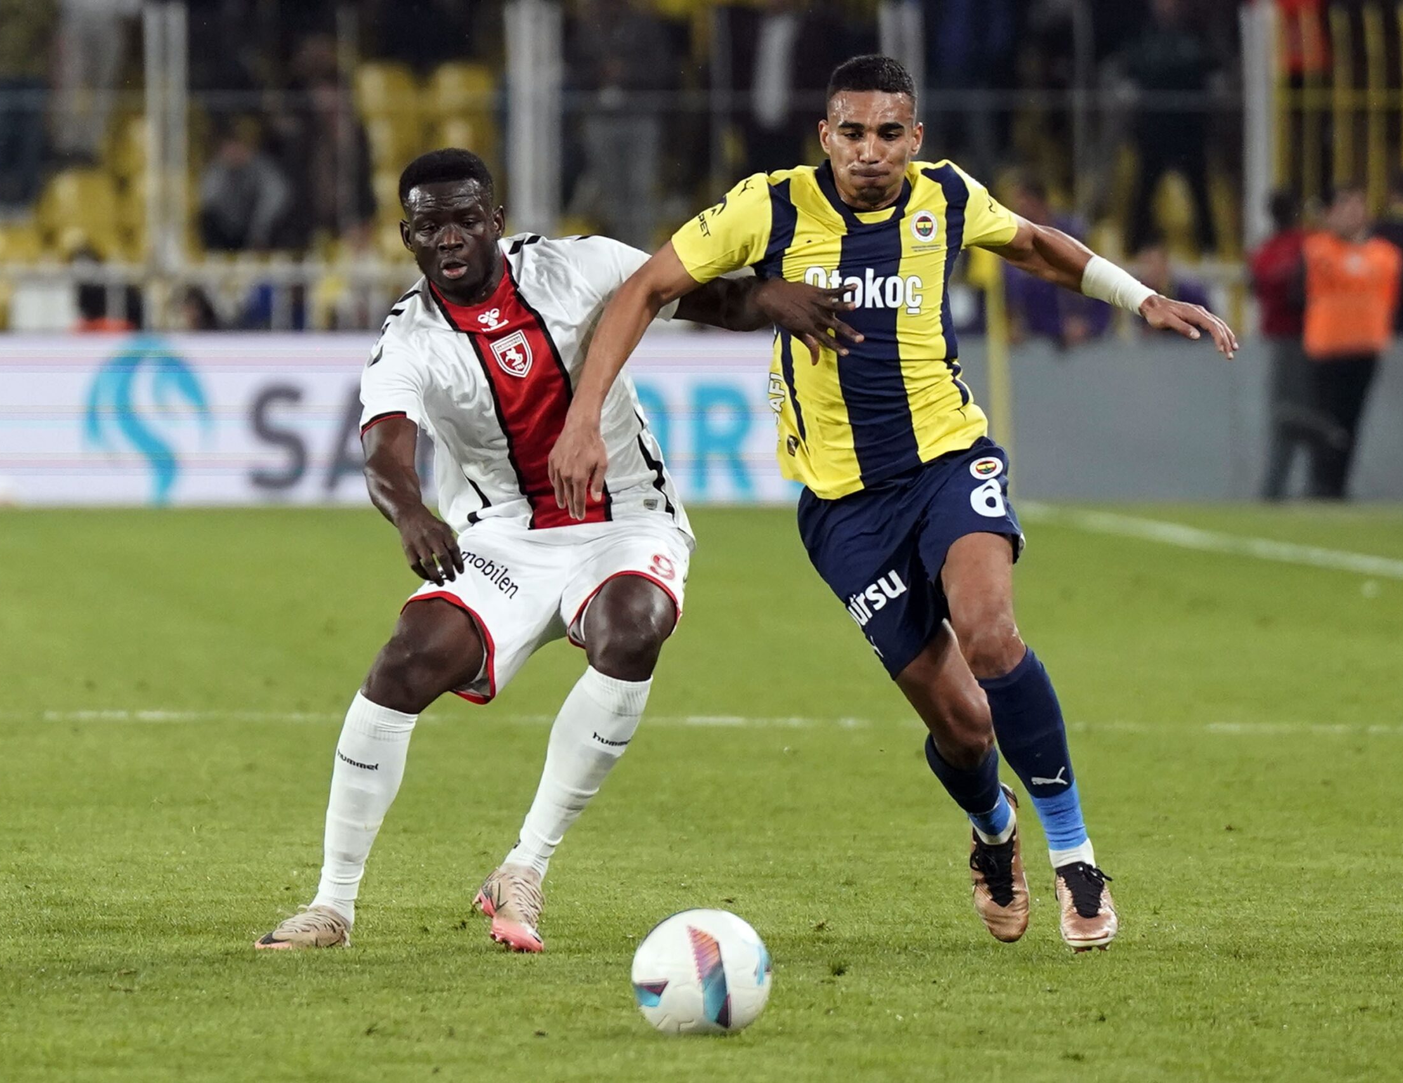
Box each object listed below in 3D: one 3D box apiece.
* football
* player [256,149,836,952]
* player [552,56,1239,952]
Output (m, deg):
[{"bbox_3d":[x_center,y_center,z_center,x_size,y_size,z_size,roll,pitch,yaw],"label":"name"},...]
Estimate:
[{"bbox_3d":[0.002,0.686,14.170,0.220,0.220,0.220,0,1,0],"label":"football"},{"bbox_3d":[-0.260,0.018,16.250,1.090,1.450,0.780,0,1,5],"label":"player"},{"bbox_3d":[0.350,-0.065,16.200,1.220,1.620,0.820,0,1,-3],"label":"player"}]

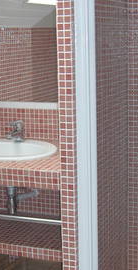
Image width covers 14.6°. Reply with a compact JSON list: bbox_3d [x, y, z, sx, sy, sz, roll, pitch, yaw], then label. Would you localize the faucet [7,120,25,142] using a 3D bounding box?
[{"bbox_3d":[-0.268,-0.016,2.675,0.055,0.114,0.127,3,12,24],"label":"faucet"}]

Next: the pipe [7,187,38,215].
[{"bbox_3d":[-0.229,0.287,2.736,0.060,0.164,0.304,3,12,24],"label":"pipe"}]

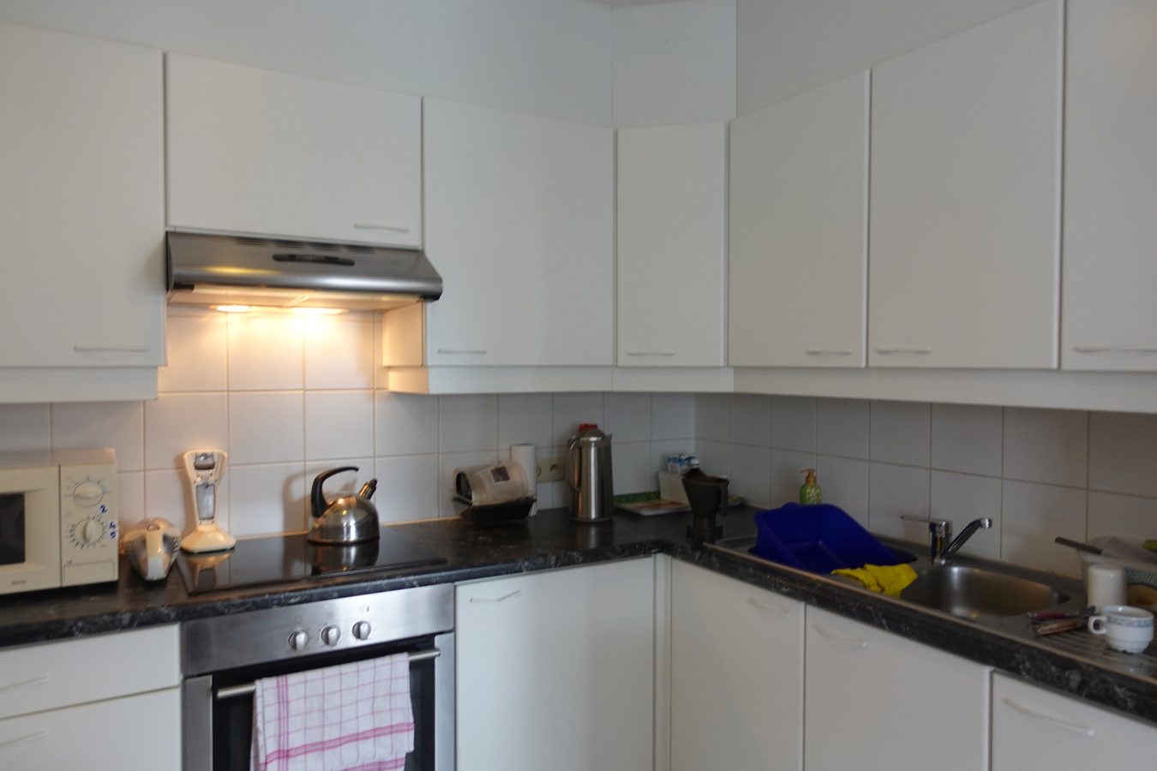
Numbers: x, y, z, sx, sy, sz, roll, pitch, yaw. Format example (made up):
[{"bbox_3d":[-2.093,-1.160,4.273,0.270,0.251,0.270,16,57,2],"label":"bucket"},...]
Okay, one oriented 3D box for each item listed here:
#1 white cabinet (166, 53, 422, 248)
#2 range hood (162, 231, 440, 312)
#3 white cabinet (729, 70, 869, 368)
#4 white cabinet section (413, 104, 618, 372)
[{"bbox_3d":[-0.752,-0.563,2.029,0.598,0.394,0.325,-1,2,-30],"label":"white cabinet"},{"bbox_3d":[-0.715,-0.287,1.972,0.598,0.148,0.475,-1,2,-30],"label":"range hood"},{"bbox_3d":[0.712,-0.405,2.129,0.337,0.709,0.489,-1,2,-30],"label":"white cabinet"},{"bbox_3d":[-0.242,-0.414,2.350,0.597,0.712,0.365,-1,2,-30],"label":"white cabinet section"}]

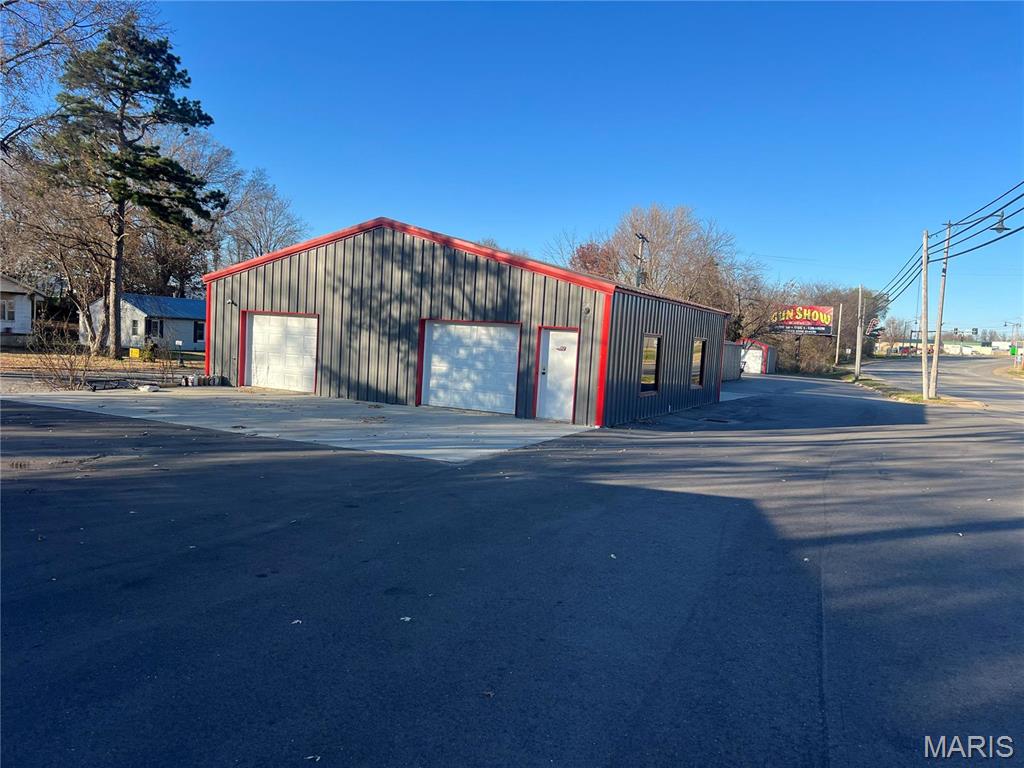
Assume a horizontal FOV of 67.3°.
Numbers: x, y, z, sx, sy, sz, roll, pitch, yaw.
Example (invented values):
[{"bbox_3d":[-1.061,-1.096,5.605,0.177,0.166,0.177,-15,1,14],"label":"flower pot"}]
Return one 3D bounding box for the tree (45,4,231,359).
[{"bbox_3d":[-18.645,-9.616,37.987,8.800,16.738,8.600,2,4,-18],"label":"tree"}]

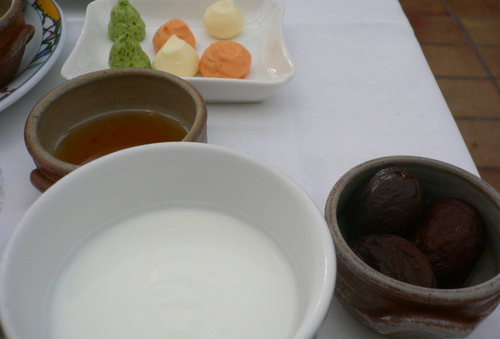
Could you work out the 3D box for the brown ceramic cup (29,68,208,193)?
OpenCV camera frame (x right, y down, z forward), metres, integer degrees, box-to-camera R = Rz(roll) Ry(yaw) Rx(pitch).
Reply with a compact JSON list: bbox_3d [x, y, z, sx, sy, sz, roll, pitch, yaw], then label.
[{"bbox_3d":[-0.073,-0.007,0.287,0.096,0.053,0.102,1,44,-1],"label":"brown ceramic cup"}]

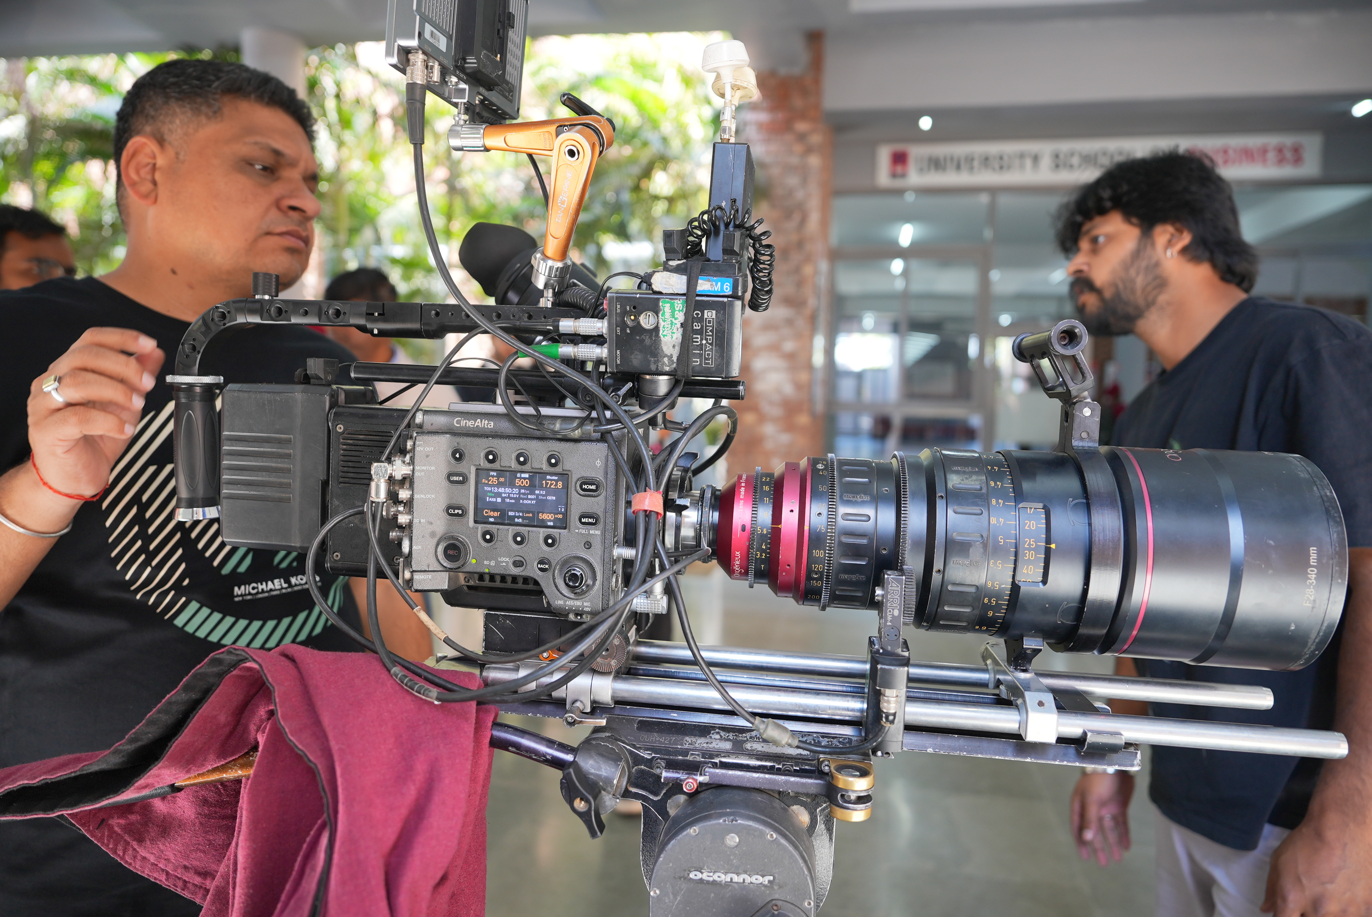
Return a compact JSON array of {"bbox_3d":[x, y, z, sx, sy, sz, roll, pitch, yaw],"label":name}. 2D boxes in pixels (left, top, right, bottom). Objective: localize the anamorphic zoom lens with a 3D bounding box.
[{"bbox_3d":[0.232,0.066,0.711,0.437,0.162,0.162,3,4,6],"label":"anamorphic zoom lens"}]

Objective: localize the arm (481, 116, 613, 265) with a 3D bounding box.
[{"bbox_3d":[-0.113,-0.205,0.716,0.117,0.114,0.063,2,31,10],"label":"arm"}]

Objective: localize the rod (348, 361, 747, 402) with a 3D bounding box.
[{"bbox_3d":[-0.109,-0.060,0.714,0.312,0.015,0.015,3,4,6],"label":"rod"}]

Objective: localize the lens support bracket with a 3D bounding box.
[{"bbox_3d":[0.282,0.024,0.703,0.057,0.247,0.162,3,4,6],"label":"lens support bracket"}]

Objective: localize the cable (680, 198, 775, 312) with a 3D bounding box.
[{"bbox_3d":[0.031,-0.154,0.692,0.068,0.084,0.045,1,5,6],"label":"cable"}]

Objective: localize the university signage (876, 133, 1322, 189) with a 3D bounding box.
[{"bbox_3d":[2.883,-2.098,6.455,3.030,0.305,0.060,1,5,7],"label":"university signage"}]

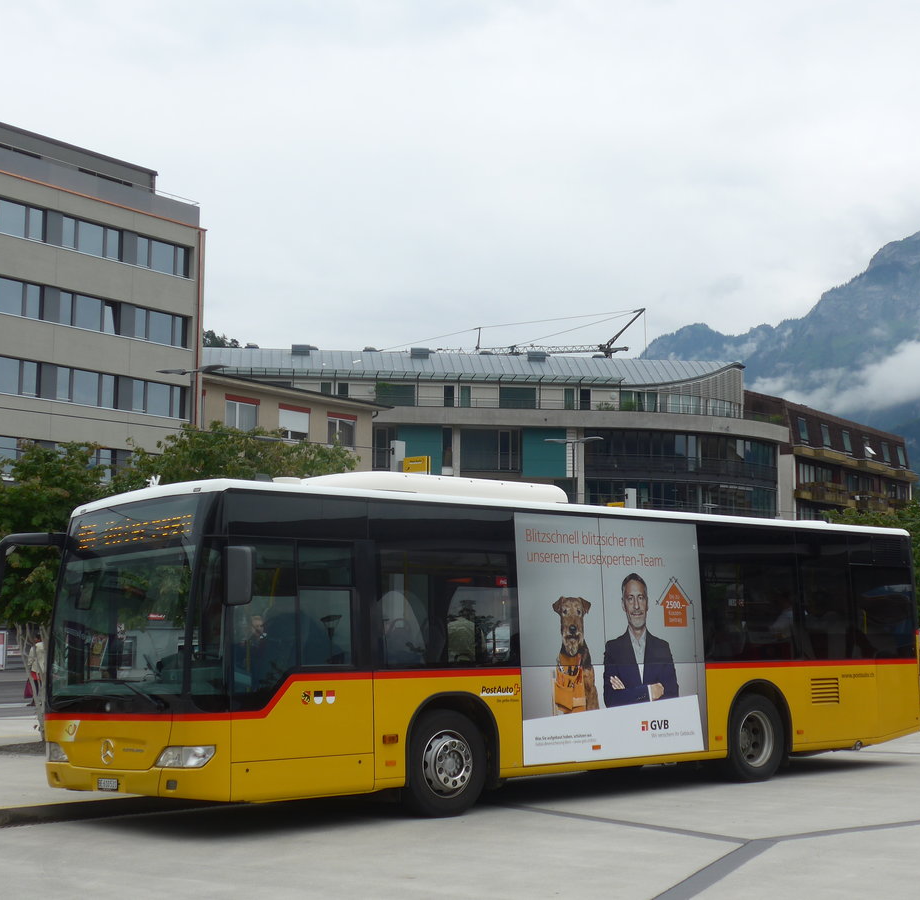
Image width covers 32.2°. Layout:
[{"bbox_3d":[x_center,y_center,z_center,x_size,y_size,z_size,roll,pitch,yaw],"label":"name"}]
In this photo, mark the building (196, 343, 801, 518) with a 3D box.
[{"bbox_3d":[1.553,3.309,106.220,39.000,19.000,16.000,1,-6,-9],"label":"building"}]

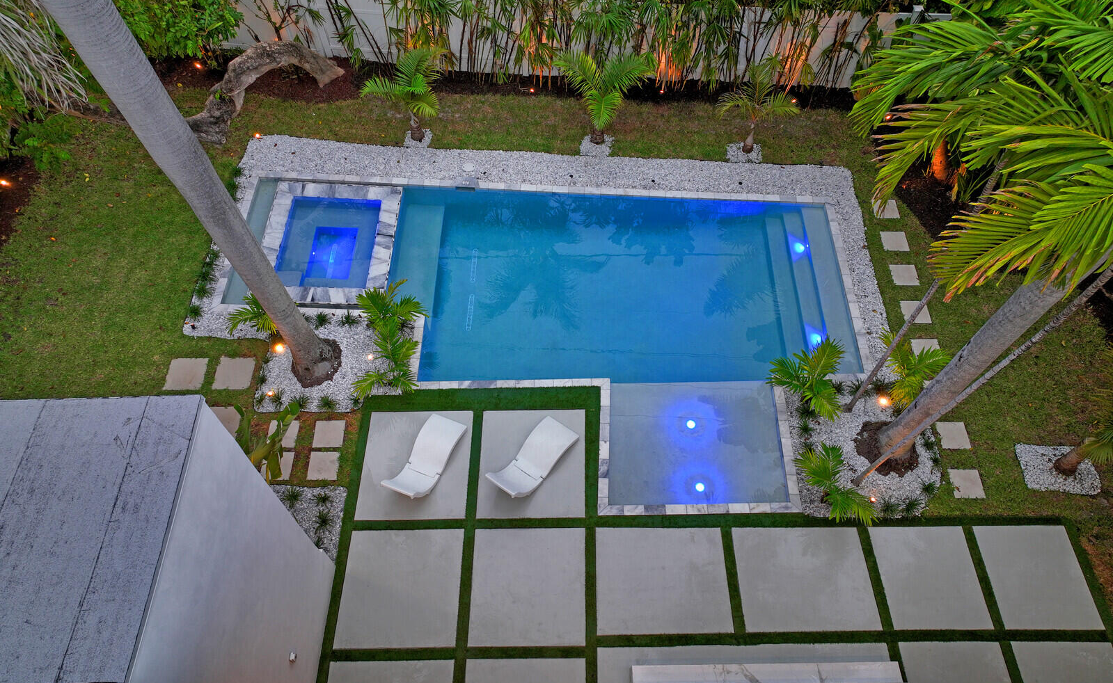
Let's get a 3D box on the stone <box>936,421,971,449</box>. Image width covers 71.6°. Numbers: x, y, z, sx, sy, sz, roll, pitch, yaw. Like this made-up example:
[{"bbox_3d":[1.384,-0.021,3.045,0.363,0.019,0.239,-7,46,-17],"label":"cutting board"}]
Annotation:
[{"bbox_3d":[6.303,1.509,12.274,0.460,0.050,0.460,0,57,0],"label":"stone"}]

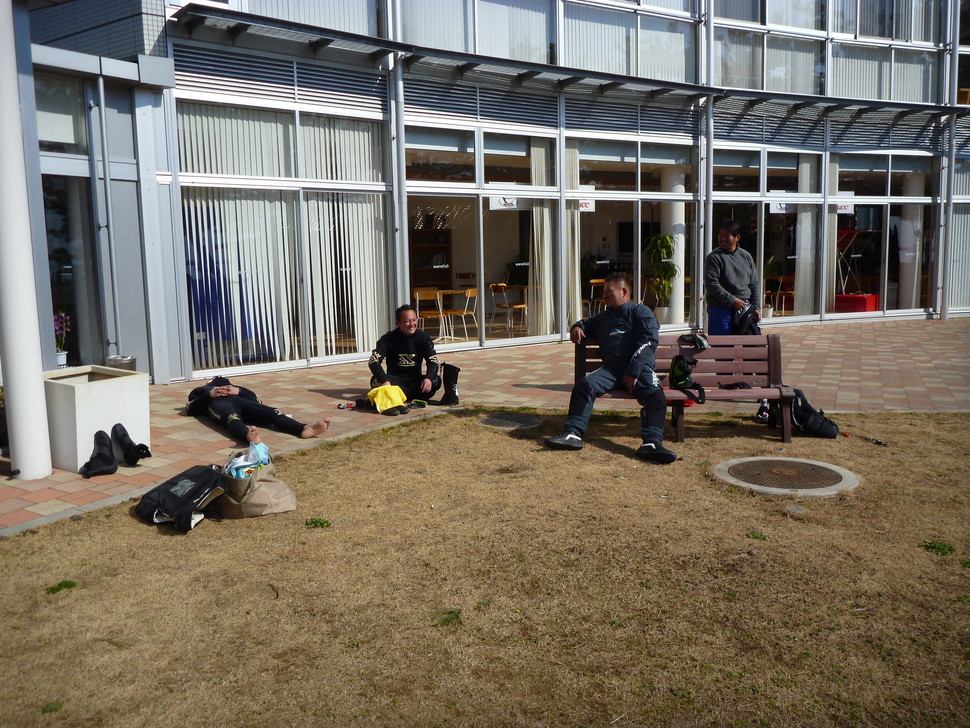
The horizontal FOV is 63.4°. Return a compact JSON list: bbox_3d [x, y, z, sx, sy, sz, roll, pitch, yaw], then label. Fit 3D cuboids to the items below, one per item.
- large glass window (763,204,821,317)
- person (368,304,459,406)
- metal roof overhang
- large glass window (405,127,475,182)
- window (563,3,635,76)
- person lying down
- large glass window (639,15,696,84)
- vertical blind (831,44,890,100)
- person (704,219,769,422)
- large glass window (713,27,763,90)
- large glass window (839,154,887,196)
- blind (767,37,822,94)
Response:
[{"bbox_3d":[5.880,-1.975,14.981,1.457,2.140,0.080,-5,8,-23],"label":"large glass window"},{"bbox_3d":[-0.771,-0.114,7.839,0.768,0.931,0.595,-2,7,-7],"label":"person"},{"bbox_3d":[3.048,-4.441,12.454,15.149,0.240,1.350,-5,8,-28],"label":"metal roof overhang"},{"bbox_3d":[-0.632,-2.969,11.156,1.202,0.764,0.080,-6,8,-32],"label":"large glass window"},{"bbox_3d":[1.763,-4.904,11.967,1.330,0.960,0.060,-5,9,-28],"label":"window"},{"bbox_3d":[-2.024,0.360,6.698,0.750,0.280,1.680,-6,10,-31],"label":"person lying down"},{"bbox_3d":[2.922,-5.006,12.551,1.150,0.950,0.060,-5,9,-25],"label":"large glass window"},{"bbox_3d":[7.250,-5.623,15.135,1.467,1.047,0.100,-4,8,-19],"label":"vertical blind"},{"bbox_3d":[2.076,-0.370,6.518,0.520,1.650,0.400,1,8,11],"label":"person"},{"bbox_3d":[4.544,-5.481,14.101,1.184,1.095,0.100,-5,8,-23],"label":"large glass window"},{"bbox_3d":[7.321,-3.669,15.283,1.435,0.800,0.080,-4,8,-19],"label":"large glass window"},{"bbox_3d":[5.370,-5.176,13.674,1.100,0.950,0.080,-4,9,-20],"label":"blind"}]

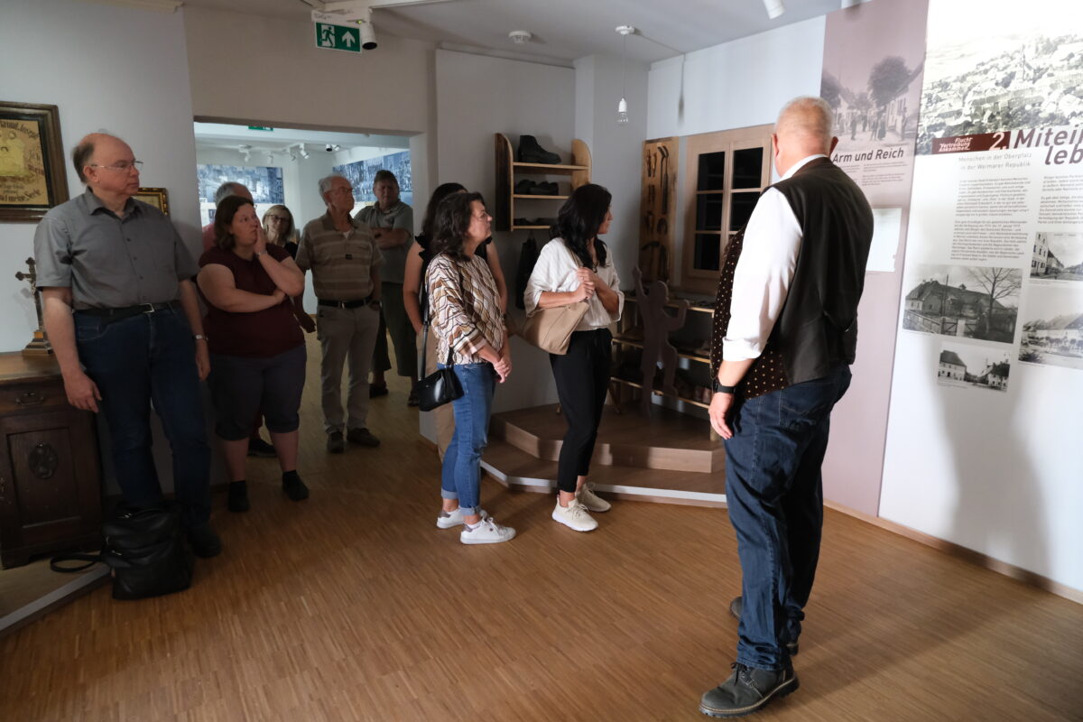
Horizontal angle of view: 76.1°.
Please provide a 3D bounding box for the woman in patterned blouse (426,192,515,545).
[{"bbox_3d":[-0.308,0.047,3.187,0.400,1.580,0.450,2,11,10],"label":"woman in patterned blouse"}]

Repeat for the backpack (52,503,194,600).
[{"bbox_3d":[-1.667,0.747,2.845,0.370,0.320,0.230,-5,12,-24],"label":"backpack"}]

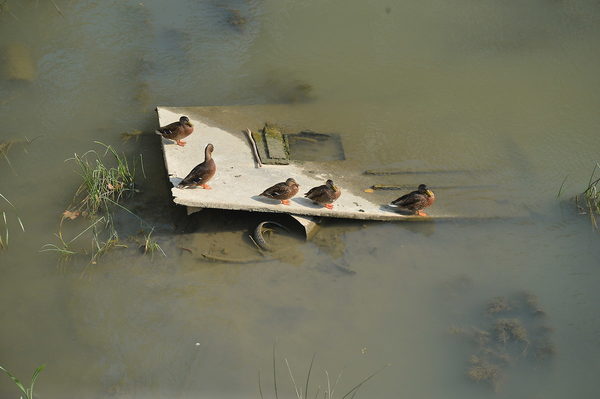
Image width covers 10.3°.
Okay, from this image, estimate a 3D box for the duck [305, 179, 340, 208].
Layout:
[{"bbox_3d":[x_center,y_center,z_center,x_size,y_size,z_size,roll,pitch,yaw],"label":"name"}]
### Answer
[{"bbox_3d":[0.222,-0.077,32.415,0.375,0.315,0.180,10,32,17],"label":"duck"}]

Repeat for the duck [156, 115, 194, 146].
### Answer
[{"bbox_3d":[-1.253,-0.706,33.448,0.395,0.320,0.180,9,31,16],"label":"duck"}]

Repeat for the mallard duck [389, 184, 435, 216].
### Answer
[{"bbox_3d":[1.094,-0.004,32.446,0.435,0.325,0.185,3,30,4],"label":"mallard duck"}]

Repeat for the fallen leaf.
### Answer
[{"bbox_3d":[-2.226,0.143,32.442,0.160,0.030,0.140,0,30,0],"label":"fallen leaf"}]

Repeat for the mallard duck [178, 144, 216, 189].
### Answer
[{"bbox_3d":[-1.005,-0.313,32.547,0.380,0.425,0.170,-3,30,-4],"label":"mallard duck"}]

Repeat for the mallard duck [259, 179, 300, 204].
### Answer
[{"bbox_3d":[-0.202,-0.095,32.417,0.395,0.275,0.165,0,30,0],"label":"mallard duck"}]

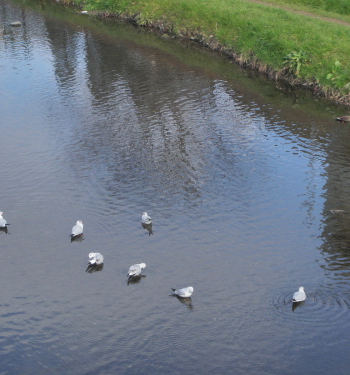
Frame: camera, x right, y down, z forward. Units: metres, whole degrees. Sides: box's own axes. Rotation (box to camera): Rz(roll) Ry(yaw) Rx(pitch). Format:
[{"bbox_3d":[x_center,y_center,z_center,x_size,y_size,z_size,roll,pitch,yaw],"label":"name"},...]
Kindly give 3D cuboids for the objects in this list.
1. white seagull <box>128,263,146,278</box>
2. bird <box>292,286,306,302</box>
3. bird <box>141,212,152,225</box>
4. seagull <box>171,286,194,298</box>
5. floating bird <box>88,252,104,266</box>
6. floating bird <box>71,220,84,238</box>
[{"bbox_3d":[-0.501,1.098,14.073,0.140,0.170,0.340,13,21,36],"label":"white seagull"},{"bbox_3d":[1.565,1.346,13.236,0.130,0.185,0.330,10,20,30],"label":"bird"},{"bbox_3d":[-0.424,0.472,16.123,0.130,0.170,0.320,-7,18,-22],"label":"bird"},{"bbox_3d":[0.101,1.328,13.338,0.330,0.160,0.130,12,21,34],"label":"seagull"},{"bbox_3d":[-1.082,0.986,14.441,0.150,0.170,0.290,10,20,31],"label":"floating bird"},{"bbox_3d":[-1.440,0.611,15.591,0.130,0.215,0.330,7,18,22],"label":"floating bird"}]

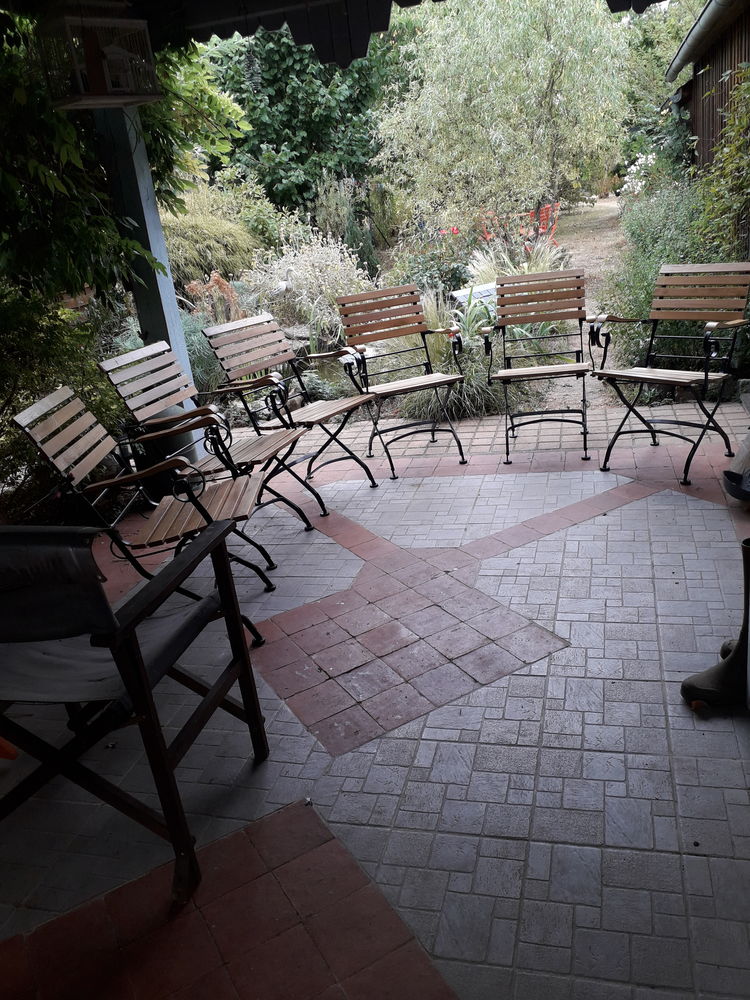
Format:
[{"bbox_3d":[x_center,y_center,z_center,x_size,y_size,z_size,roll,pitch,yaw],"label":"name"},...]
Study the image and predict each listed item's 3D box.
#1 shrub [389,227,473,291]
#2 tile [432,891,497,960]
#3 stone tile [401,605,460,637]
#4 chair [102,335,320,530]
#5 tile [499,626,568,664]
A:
[{"bbox_3d":[0.737,-3.071,10.000,1.080,1.000,1.000,-6,21,6],"label":"shrub"},{"bbox_3d":[0.177,0.832,1.511,0.095,0.020,0.142,-1,22,17],"label":"tile"},{"bbox_3d":[0.186,0.423,2.662,0.163,0.020,0.163,-18,23,-25],"label":"stone tile"},{"bbox_3d":[-0.652,-0.203,3.276,0.650,0.870,0.566,0,22,20],"label":"chair"},{"bbox_3d":[0.482,0.450,2.413,0.160,0.020,0.160,-18,23,-26],"label":"tile"}]

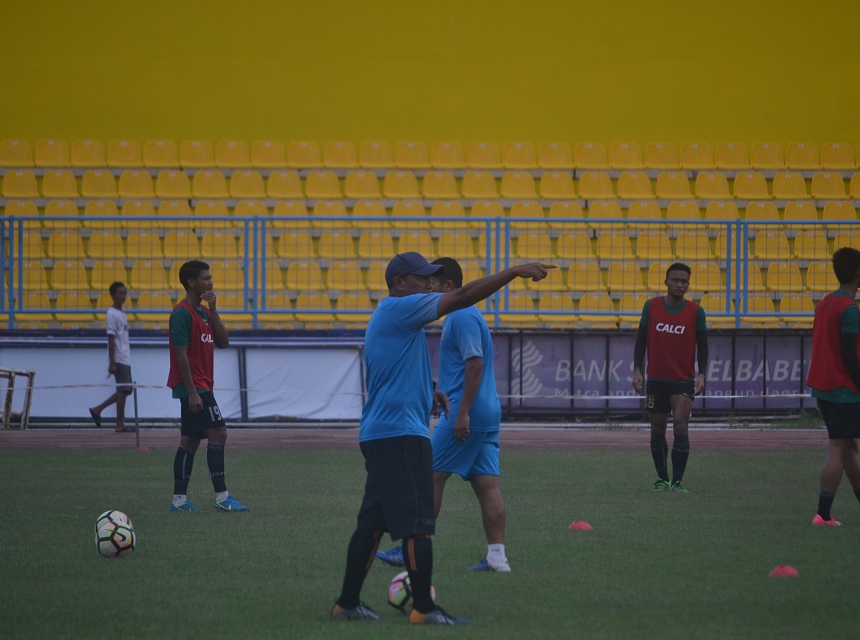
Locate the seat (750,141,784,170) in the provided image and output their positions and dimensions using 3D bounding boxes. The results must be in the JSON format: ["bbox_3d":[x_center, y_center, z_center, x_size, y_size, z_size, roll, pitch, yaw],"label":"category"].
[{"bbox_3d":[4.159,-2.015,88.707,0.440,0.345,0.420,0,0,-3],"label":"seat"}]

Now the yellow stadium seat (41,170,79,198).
[{"bbox_3d":[-4.711,-1.728,91.723,0.450,0.355,0.420,0,0,-5],"label":"yellow stadium seat"}]

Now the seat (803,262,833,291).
[{"bbox_3d":[4.949,-0.539,90.196,0.450,0.355,0.420,0,0,-5],"label":"seat"}]

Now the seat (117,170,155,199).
[{"bbox_3d":[-3.767,-1.737,92.486,0.455,0.355,0.410,0,0,-8],"label":"seat"}]

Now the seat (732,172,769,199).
[{"bbox_3d":[4.072,-1.706,91.392,0.440,0.350,0.420,0,0,-5],"label":"seat"}]

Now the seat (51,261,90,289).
[{"bbox_3d":[-4.261,-0.520,85.086,0.440,0.345,0.420,0,0,-3],"label":"seat"}]

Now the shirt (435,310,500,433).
[{"bbox_3d":[0.213,0.268,39.400,0.360,0.690,0.520,0,0,-5],"label":"shirt"}]

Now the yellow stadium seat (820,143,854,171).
[{"bbox_3d":[5.334,-2.127,93.930,0.455,0.355,0.410,0,0,-2],"label":"yellow stadium seat"}]

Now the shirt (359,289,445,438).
[{"bbox_3d":[-0.127,0.219,33.200,0.370,0.690,0.470,0,0,-15],"label":"shirt"}]

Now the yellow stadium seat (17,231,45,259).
[{"bbox_3d":[-5.079,-0.947,90.907,0.455,0.355,0.410,0,0,-8],"label":"yellow stadium seat"}]

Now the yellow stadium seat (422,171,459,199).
[{"bbox_3d":[0.133,-1.707,91.013,0.440,0.350,0.420,0,0,-5],"label":"yellow stadium seat"}]

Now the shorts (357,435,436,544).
[{"bbox_3d":[-0.158,0.756,33.000,0.360,0.520,0.380,0,0,-7],"label":"shorts"}]

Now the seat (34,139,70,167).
[{"bbox_3d":[-4.679,-2.076,89.232,0.450,0.350,0.420,0,0,-4],"label":"seat"}]

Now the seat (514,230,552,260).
[{"bbox_3d":[1.286,-0.921,89.224,0.440,0.350,0.420,0,0,-5],"label":"seat"}]

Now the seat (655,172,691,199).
[{"bbox_3d":[3.127,-1.723,92.350,0.450,0.355,0.420,0,0,-5],"label":"seat"}]

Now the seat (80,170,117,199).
[{"bbox_3d":[-4.074,-1.665,88.479,0.450,0.350,0.420,0,0,-4],"label":"seat"}]

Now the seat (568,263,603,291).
[{"bbox_3d":[1.856,-0.510,85.393,0.440,0.345,0.420,0,0,-3],"label":"seat"}]

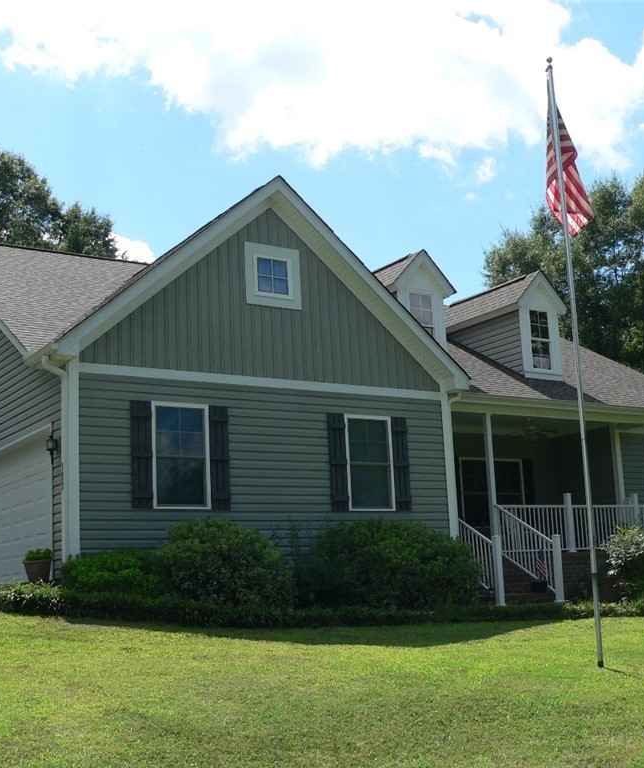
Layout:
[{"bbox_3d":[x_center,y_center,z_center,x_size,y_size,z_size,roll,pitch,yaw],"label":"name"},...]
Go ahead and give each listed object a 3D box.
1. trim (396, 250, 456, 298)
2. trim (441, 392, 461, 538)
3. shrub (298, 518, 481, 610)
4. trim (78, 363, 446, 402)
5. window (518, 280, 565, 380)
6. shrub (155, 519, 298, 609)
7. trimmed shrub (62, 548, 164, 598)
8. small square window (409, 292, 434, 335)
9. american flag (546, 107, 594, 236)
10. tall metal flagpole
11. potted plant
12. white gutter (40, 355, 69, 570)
[{"bbox_3d":[2.306,-2.496,23.917,1.790,1.080,0.120,5,-13,-32],"label":"trim"},{"bbox_3d":[2.213,1.606,17.708,0.190,2.850,0.110,5,-13,-32],"label":"trim"},{"bbox_3d":[0.946,2.622,15.539,2.750,1.330,1.600,5,-13,-32],"label":"shrub"},{"bbox_3d":[-0.637,-0.015,16.045,6.250,0.140,0.045,5,-13,-32],"label":"trim"},{"bbox_3d":[4.459,-1.117,21.920,1.150,2.160,0.220,5,-13,-32],"label":"window"},{"bbox_3d":[-1.256,2.347,13.907,1.828,1.108,1.645,5,-13,-32],"label":"shrub"},{"bbox_3d":[-2.588,2.386,13.332,1.298,0.611,1.168,5,-13,-32],"label":"trimmed shrub"},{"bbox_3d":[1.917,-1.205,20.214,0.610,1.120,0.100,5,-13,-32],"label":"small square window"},{"bbox_3d":[2.985,-2.631,12.794,0.520,1.820,0.320,-6,-12,14],"label":"american flag"},{"bbox_3d":[2.937,-0.449,12.400,0.075,7.290,0.075,5,-13,-32],"label":"tall metal flagpole"},{"bbox_3d":[-3.722,2.385,13.980,0.420,0.460,0.420,5,-13,-32],"label":"potted plant"},{"bbox_3d":[-3.503,1.028,13.985,0.340,2.890,0.110,5,-13,-32],"label":"white gutter"}]

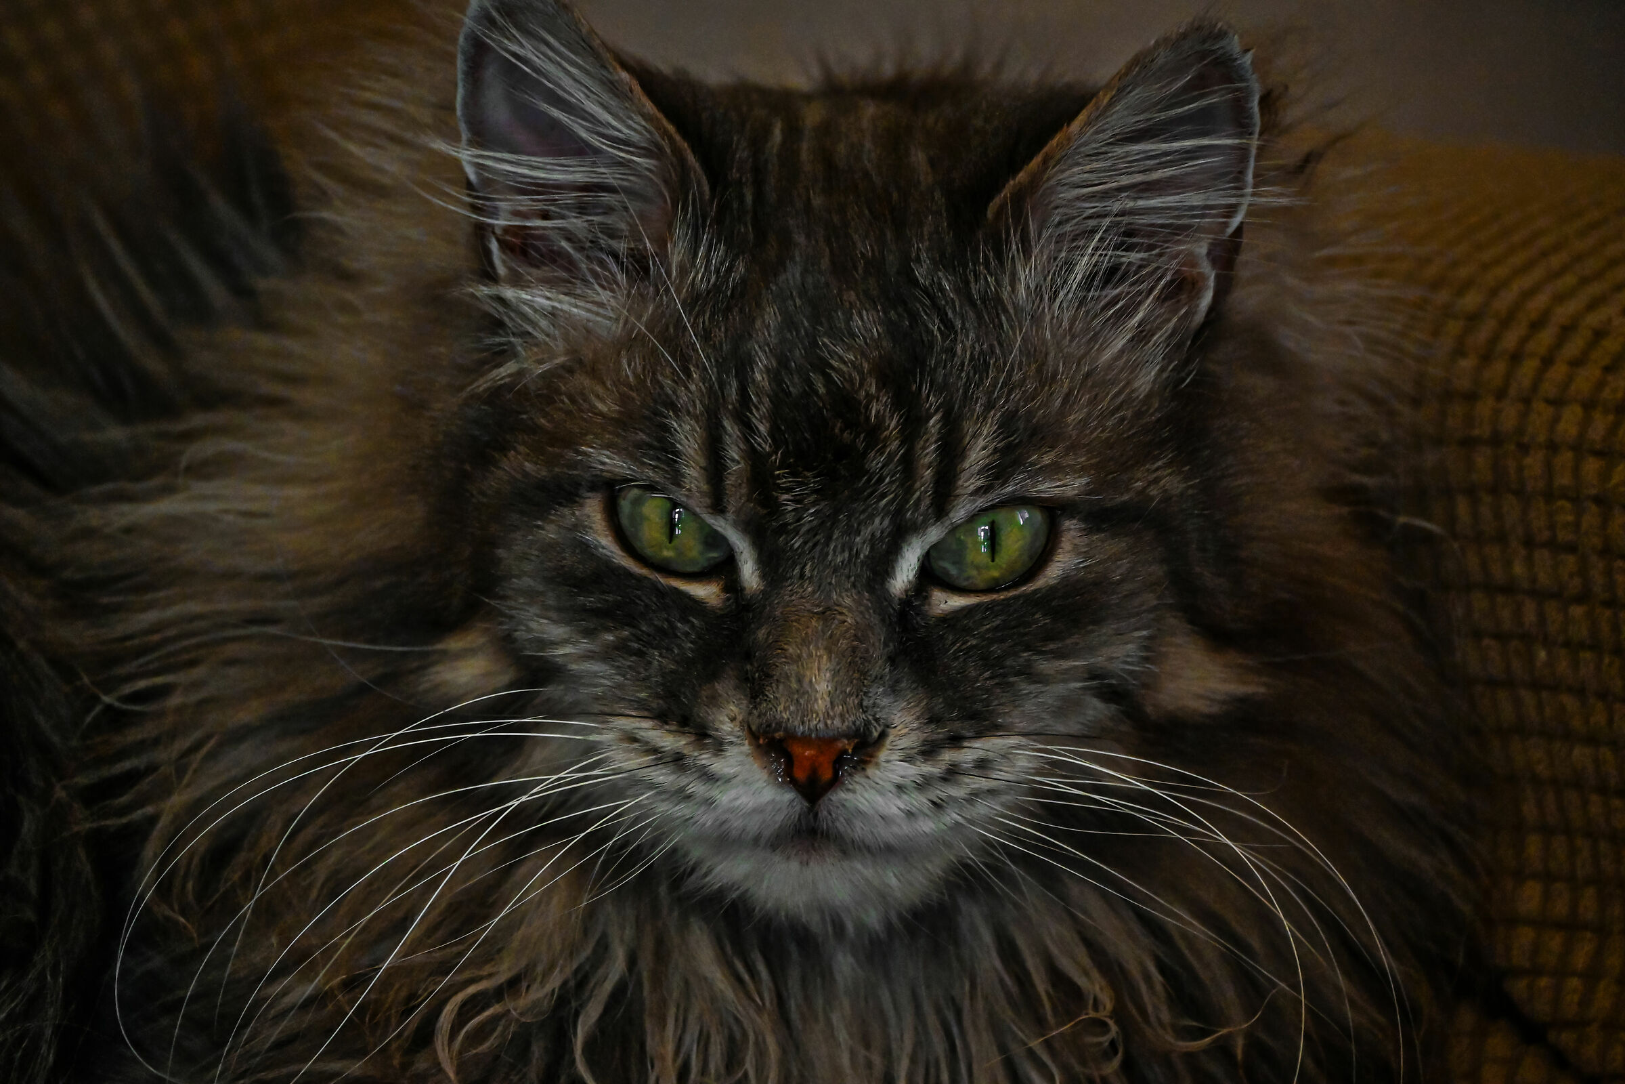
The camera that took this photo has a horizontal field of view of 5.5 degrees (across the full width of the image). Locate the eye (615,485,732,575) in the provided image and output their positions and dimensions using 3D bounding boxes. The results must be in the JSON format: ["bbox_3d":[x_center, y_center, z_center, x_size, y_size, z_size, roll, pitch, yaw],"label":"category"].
[{"bbox_3d":[-0.019,-0.002,2.303,0.017,0.012,0.011,4,6,3],"label":"eye"}]

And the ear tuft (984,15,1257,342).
[{"bbox_3d":[0.043,-0.050,2.335,0.036,0.042,0.024,7,3,-18],"label":"ear tuft"}]

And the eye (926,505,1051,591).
[{"bbox_3d":[0.024,0.001,2.303,0.017,0.012,0.011,3,6,-4],"label":"eye"}]

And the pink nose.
[{"bbox_3d":[-0.001,0.031,2.275,0.014,0.010,0.009,4,6,1],"label":"pink nose"}]

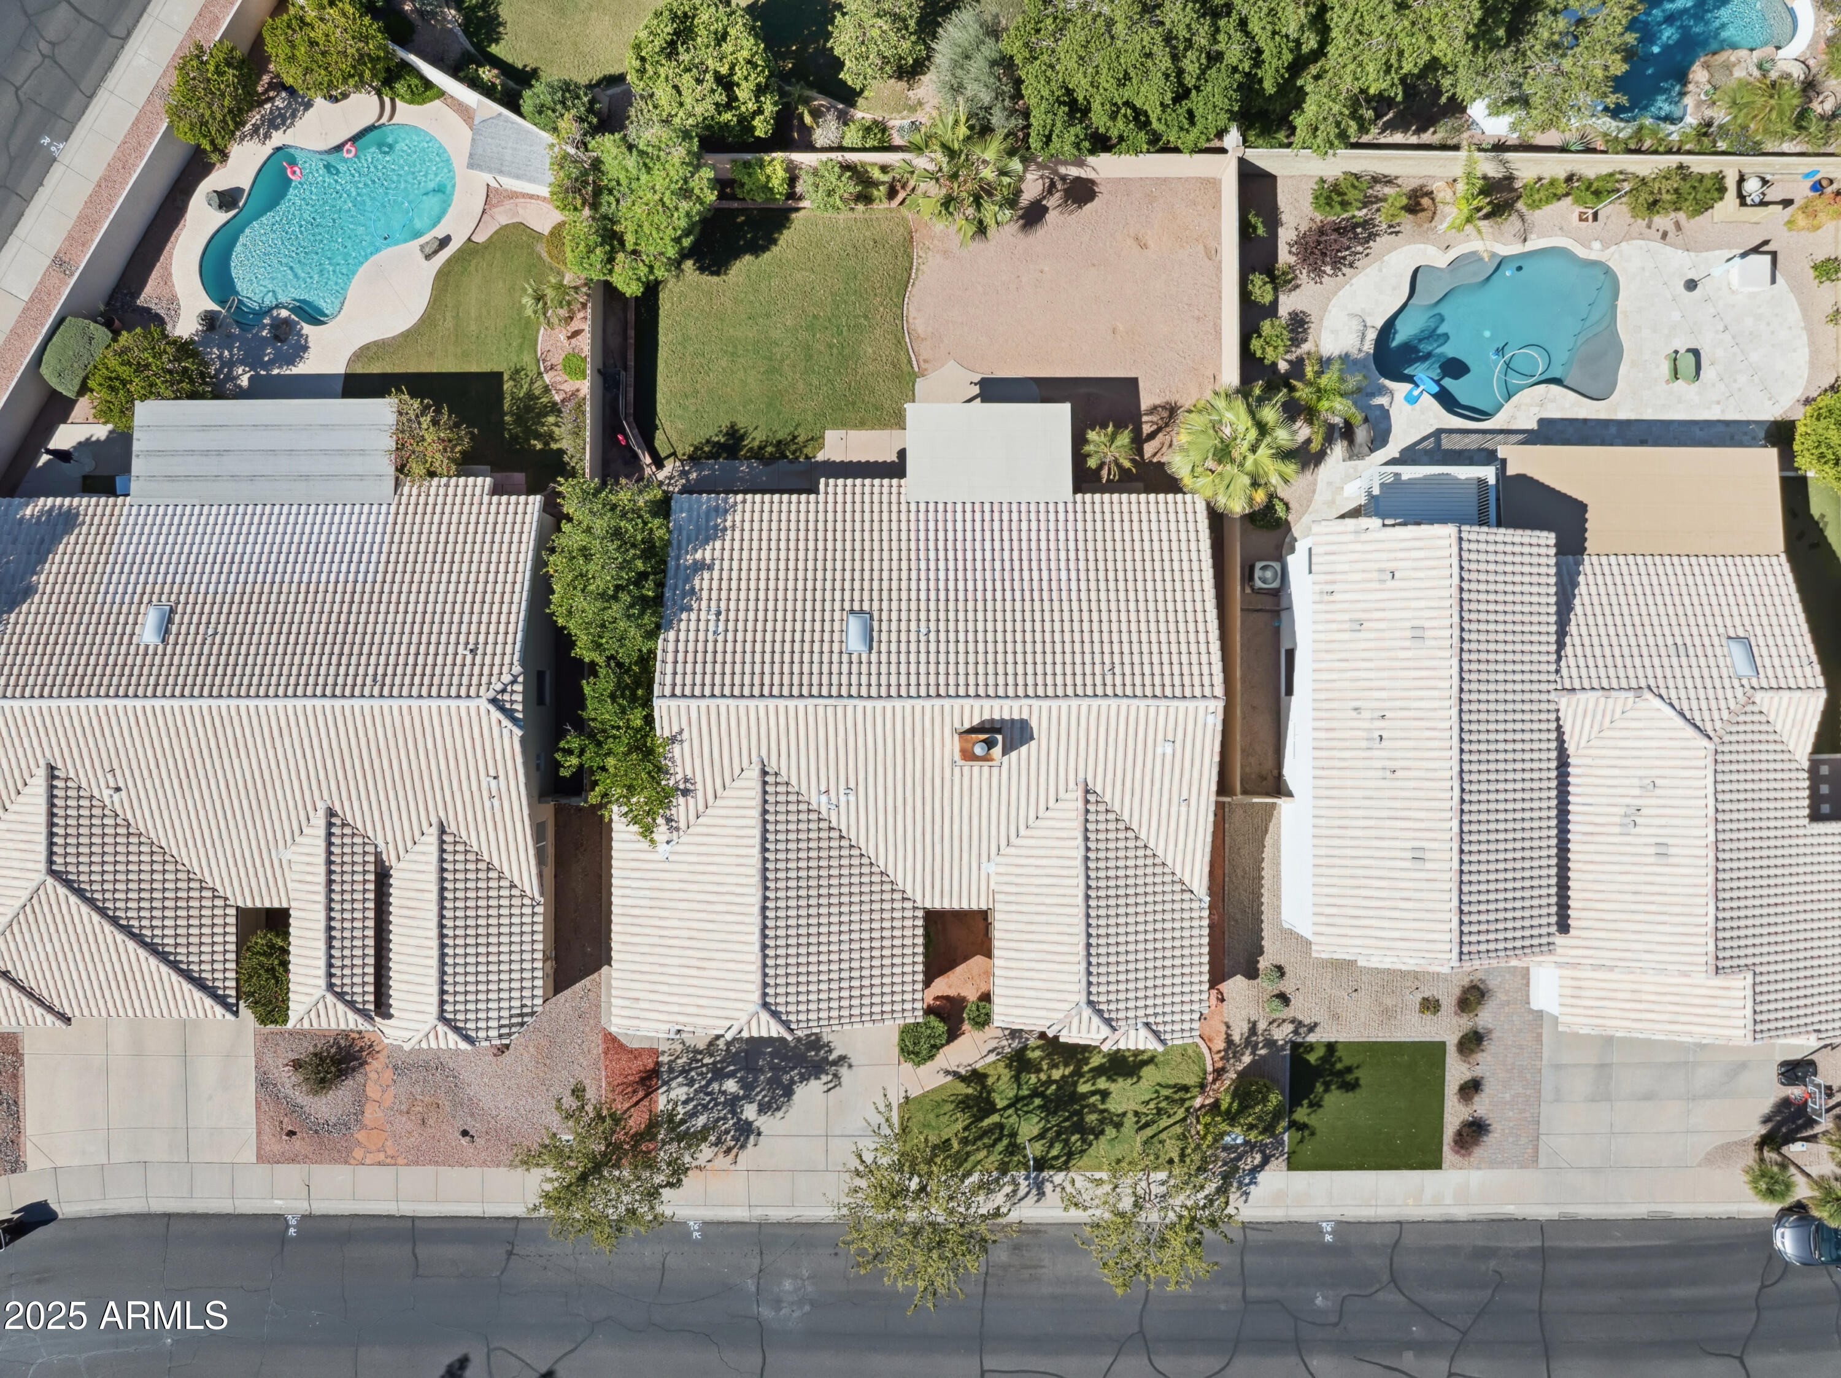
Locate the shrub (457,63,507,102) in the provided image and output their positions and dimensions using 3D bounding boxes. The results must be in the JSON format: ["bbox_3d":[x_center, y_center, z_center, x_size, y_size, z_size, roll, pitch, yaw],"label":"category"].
[{"bbox_3d":[-14.750,-20.400,43.250,1.600,1.450,1.200,0,90,0],"label":"shrub"}]

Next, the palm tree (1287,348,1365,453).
[{"bbox_3d":[13.580,-9.610,43.200,2.600,2.700,3.200,0,90,0],"label":"palm tree"}]

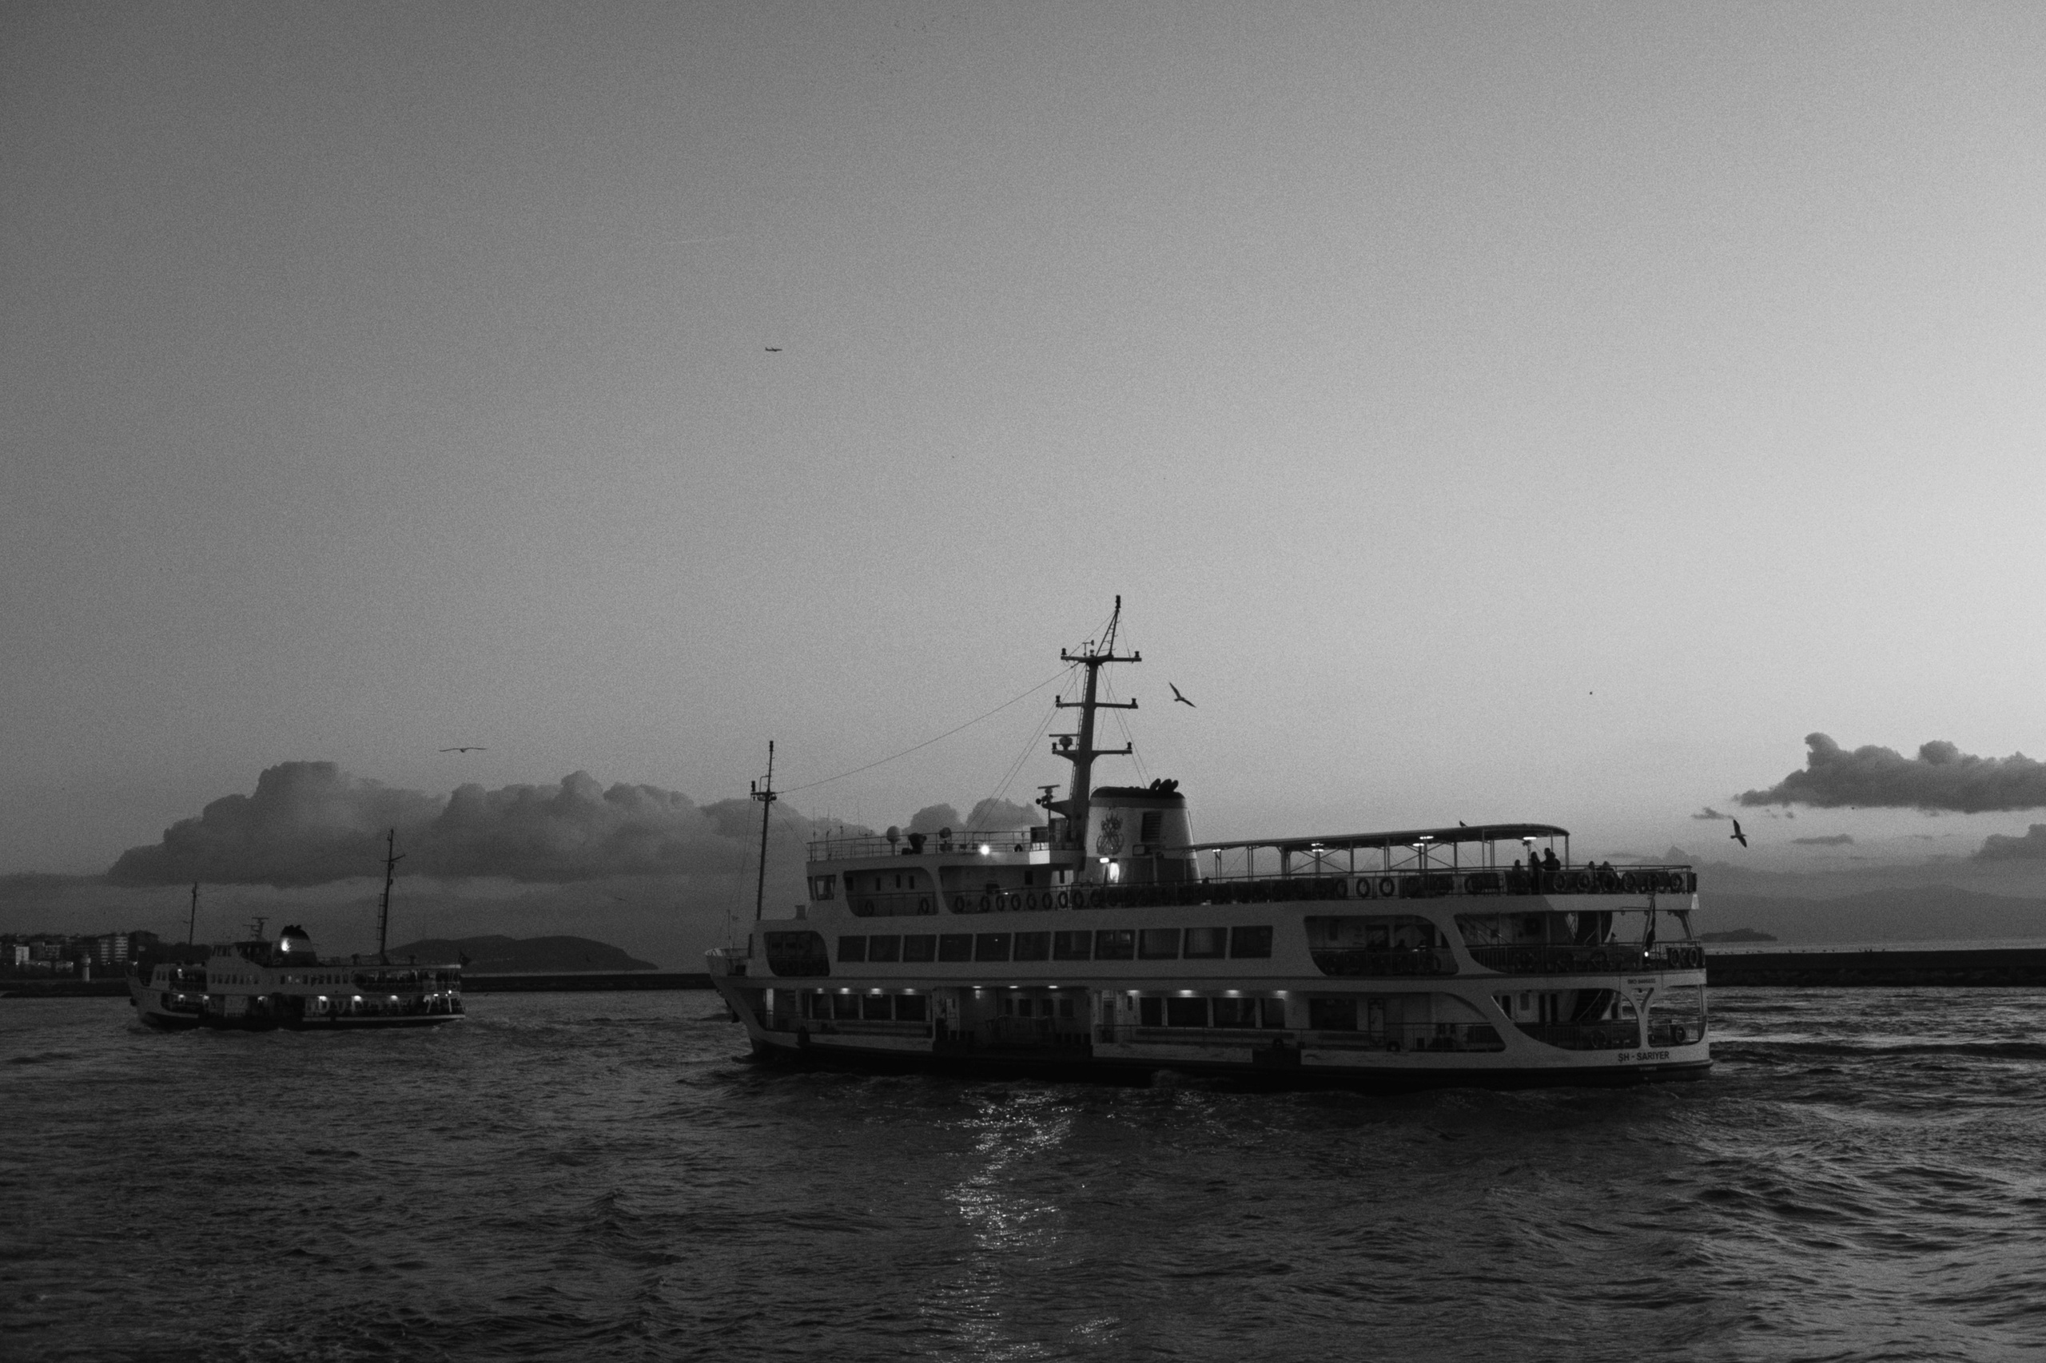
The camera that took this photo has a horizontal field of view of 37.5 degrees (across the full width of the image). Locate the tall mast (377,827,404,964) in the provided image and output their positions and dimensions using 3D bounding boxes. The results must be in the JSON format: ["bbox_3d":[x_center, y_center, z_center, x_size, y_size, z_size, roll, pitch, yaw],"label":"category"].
[{"bbox_3d":[-58.853,19.915,280.000,1.700,13.000,1.700,4,-7,-43],"label":"tall mast"}]

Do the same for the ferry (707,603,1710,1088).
[{"bbox_3d":[2.132,7.186,139.478,12.400,21.662,73.736,2,-6,-33],"label":"ferry"}]

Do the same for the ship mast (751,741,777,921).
[{"bbox_3d":[-14.097,8.205,164.445,1.000,9.900,1.000,2,-6,-33],"label":"ship mast"}]

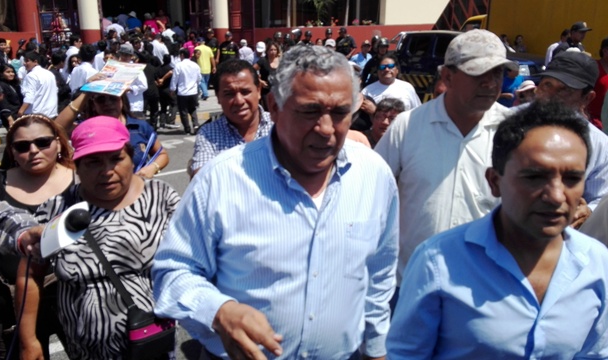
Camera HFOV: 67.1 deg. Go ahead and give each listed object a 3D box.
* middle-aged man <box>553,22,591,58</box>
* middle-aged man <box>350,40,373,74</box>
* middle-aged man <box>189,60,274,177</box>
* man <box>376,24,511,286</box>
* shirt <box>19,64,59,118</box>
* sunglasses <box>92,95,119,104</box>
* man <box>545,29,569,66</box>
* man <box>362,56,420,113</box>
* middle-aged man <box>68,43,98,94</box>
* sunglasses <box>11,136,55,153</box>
[{"bbox_3d":[3.562,-1.235,6.195,0.520,1.720,0.360,-8,17,-26],"label":"middle-aged man"},{"bbox_3d":[1.057,-1.725,8.550,0.520,1.680,0.360,2,16,6],"label":"middle-aged man"},{"bbox_3d":[-0.253,0.323,2.009,0.500,1.650,0.340,-2,16,-8],"label":"middle-aged man"},{"bbox_3d":[0.481,0.384,1.580,0.560,1.720,0.360,-3,16,-11],"label":"man"},{"bbox_3d":[-3.174,-1.055,5.519,0.340,0.640,0.480,8,17,27],"label":"shirt"},{"bbox_3d":[-1.070,-0.438,2.458,0.145,0.050,0.145,-8,18,-28],"label":"sunglasses"},{"bbox_3d":[4.221,-1.680,7.836,0.360,1.700,0.500,2,16,6],"label":"man"},{"bbox_3d":[0.746,-0.265,4.078,0.550,1.660,0.360,2,16,8],"label":"man"},{"bbox_3d":[-2.937,-0.984,6.265,0.480,1.680,0.340,-2,16,-6],"label":"middle-aged man"},{"bbox_3d":[-0.907,-0.132,1.563,0.145,0.050,0.145,-11,18,-16],"label":"sunglasses"}]

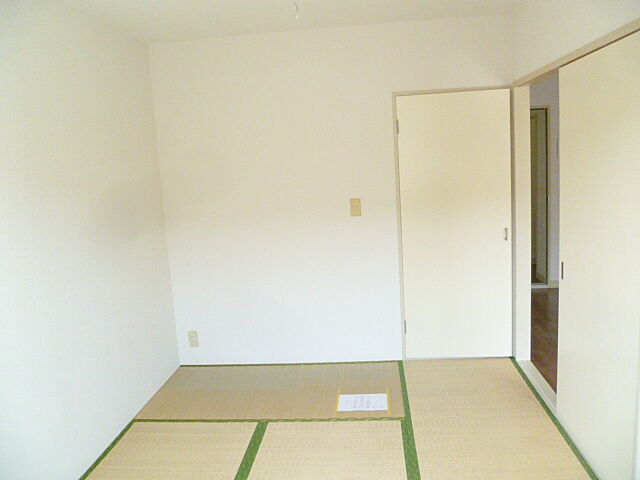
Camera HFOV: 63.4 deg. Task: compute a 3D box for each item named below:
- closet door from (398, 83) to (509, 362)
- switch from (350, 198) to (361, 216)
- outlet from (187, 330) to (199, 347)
[{"bbox_3d":[0.952,-0.070,3.634,0.750,1.865,0.045,-3,9,6],"label":"closet door"},{"bbox_3d":[0.255,-0.228,3.656,0.070,0.122,0.012,-3,9,6],"label":"switch"},{"bbox_3d":[-0.958,0.755,3.933,0.072,0.122,0.012,-3,9,6],"label":"outlet"}]

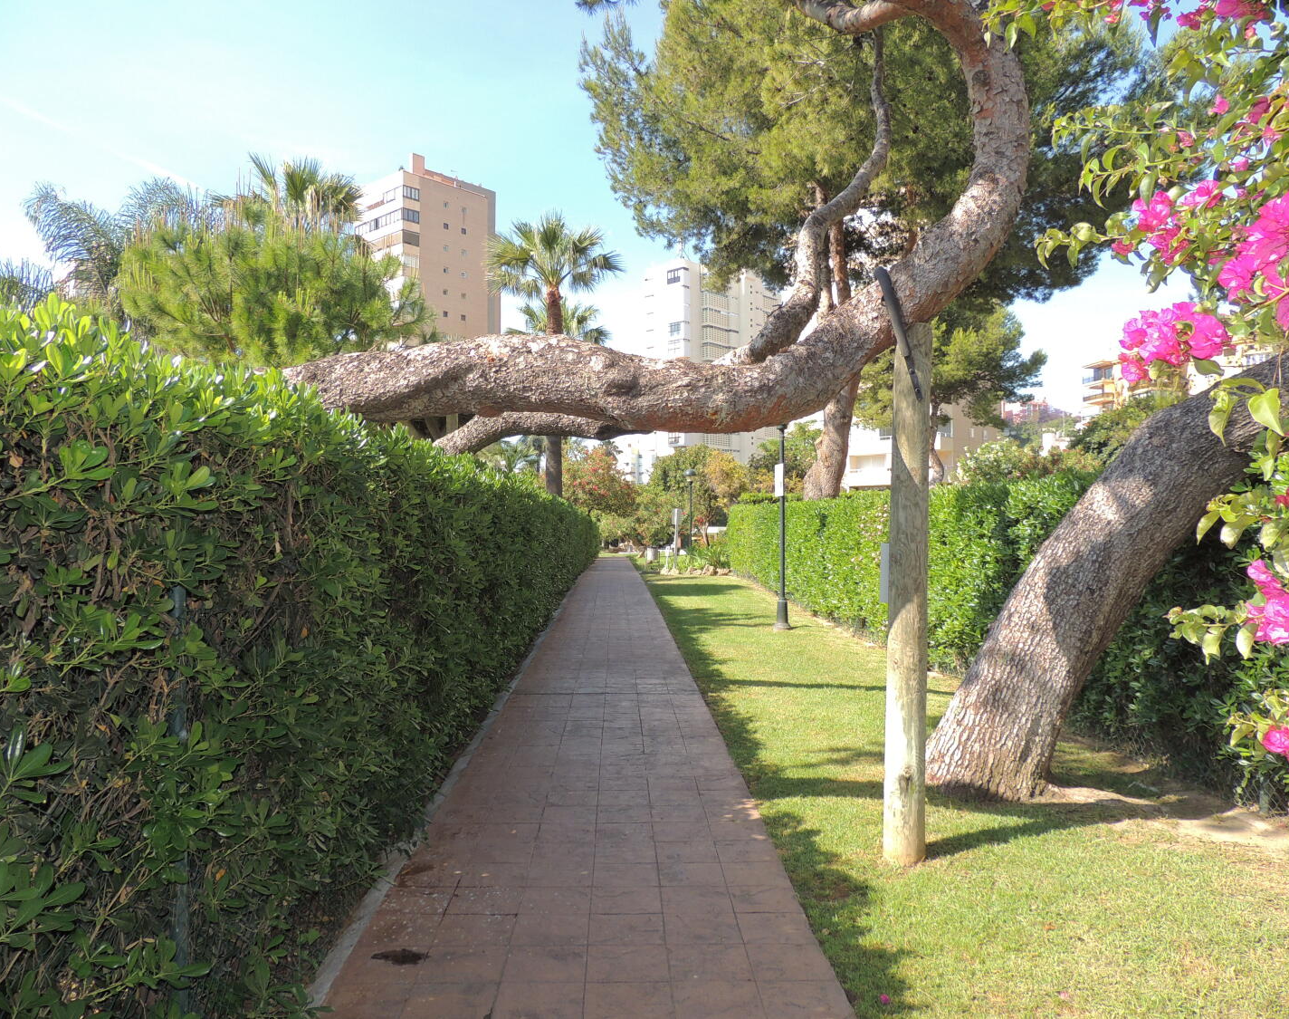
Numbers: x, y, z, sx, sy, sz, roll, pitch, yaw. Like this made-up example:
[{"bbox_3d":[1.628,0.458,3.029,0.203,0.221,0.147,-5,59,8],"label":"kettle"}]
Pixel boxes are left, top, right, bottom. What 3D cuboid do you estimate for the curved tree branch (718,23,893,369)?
[{"bbox_3d":[0.810,-1.580,4.750,0.880,1.760,0.500,0,-1,0],"label":"curved tree branch"}]

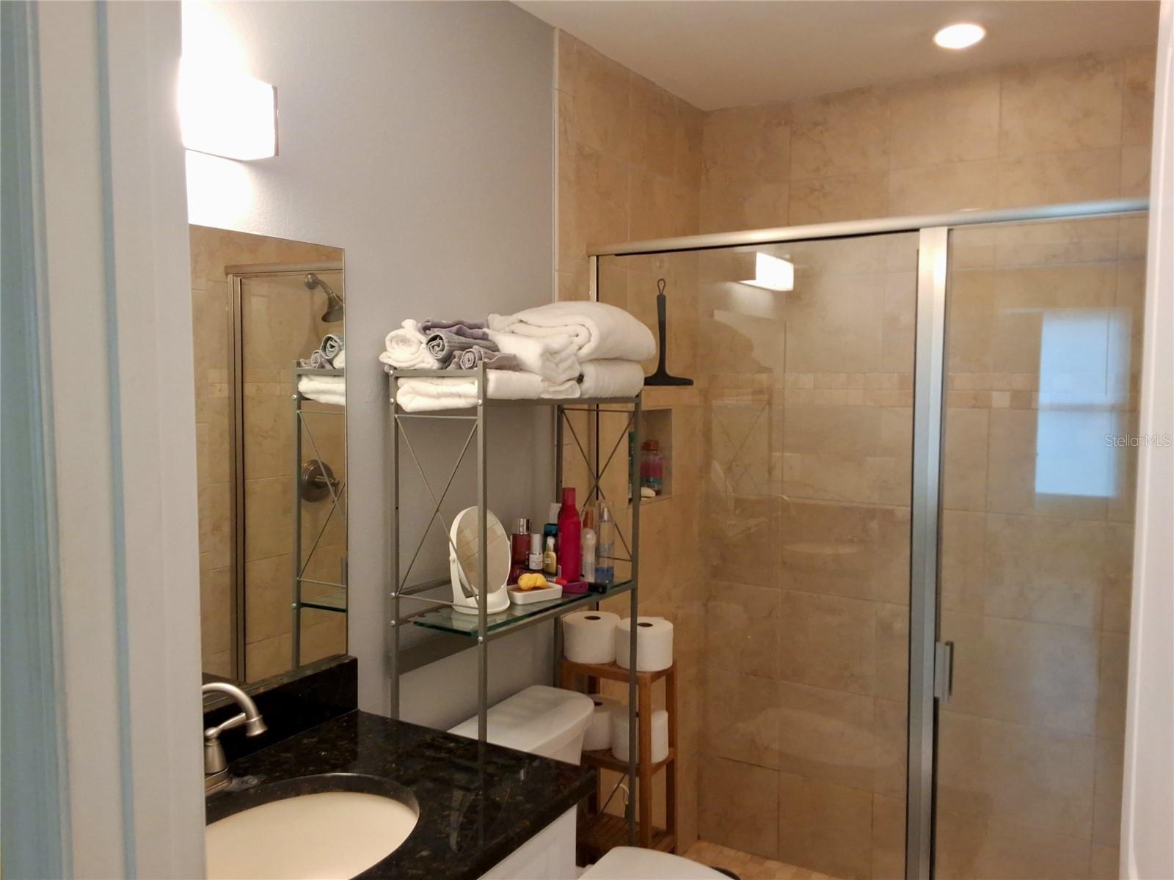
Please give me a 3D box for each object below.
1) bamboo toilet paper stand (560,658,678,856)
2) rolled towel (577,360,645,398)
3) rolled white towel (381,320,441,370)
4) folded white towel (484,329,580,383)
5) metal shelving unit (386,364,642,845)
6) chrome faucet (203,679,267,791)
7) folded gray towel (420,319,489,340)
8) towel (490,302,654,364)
[{"bbox_3d":[0.078,0.979,2.508,0.273,0.825,0.155,3,5,31],"label":"bamboo toilet paper stand"},{"bbox_3d":[-0.038,-0.135,2.199,0.265,0.085,0.265,2,4,33],"label":"rolled towel"},{"bbox_3d":[-0.305,-0.185,1.937,0.130,0.090,0.220,2,4,33],"label":"rolled white towel"},{"bbox_3d":[-0.120,-0.170,2.006,0.215,0.099,0.155,2,4,33],"label":"folded white towel"},{"bbox_3d":[-0.137,0.630,2.125,0.250,1.595,0.600,2,4,33],"label":"metal shelving unit"},{"bbox_3d":[-0.559,0.460,1.423,0.210,0.201,0.218,3,5,31],"label":"chrome faucet"},{"bbox_3d":[-0.269,-0.217,1.972,0.050,0.050,0.220,2,4,33],"label":"folded gray towel"},{"bbox_3d":[-0.030,-0.242,2.191,0.280,0.130,0.290,2,4,33],"label":"towel"}]

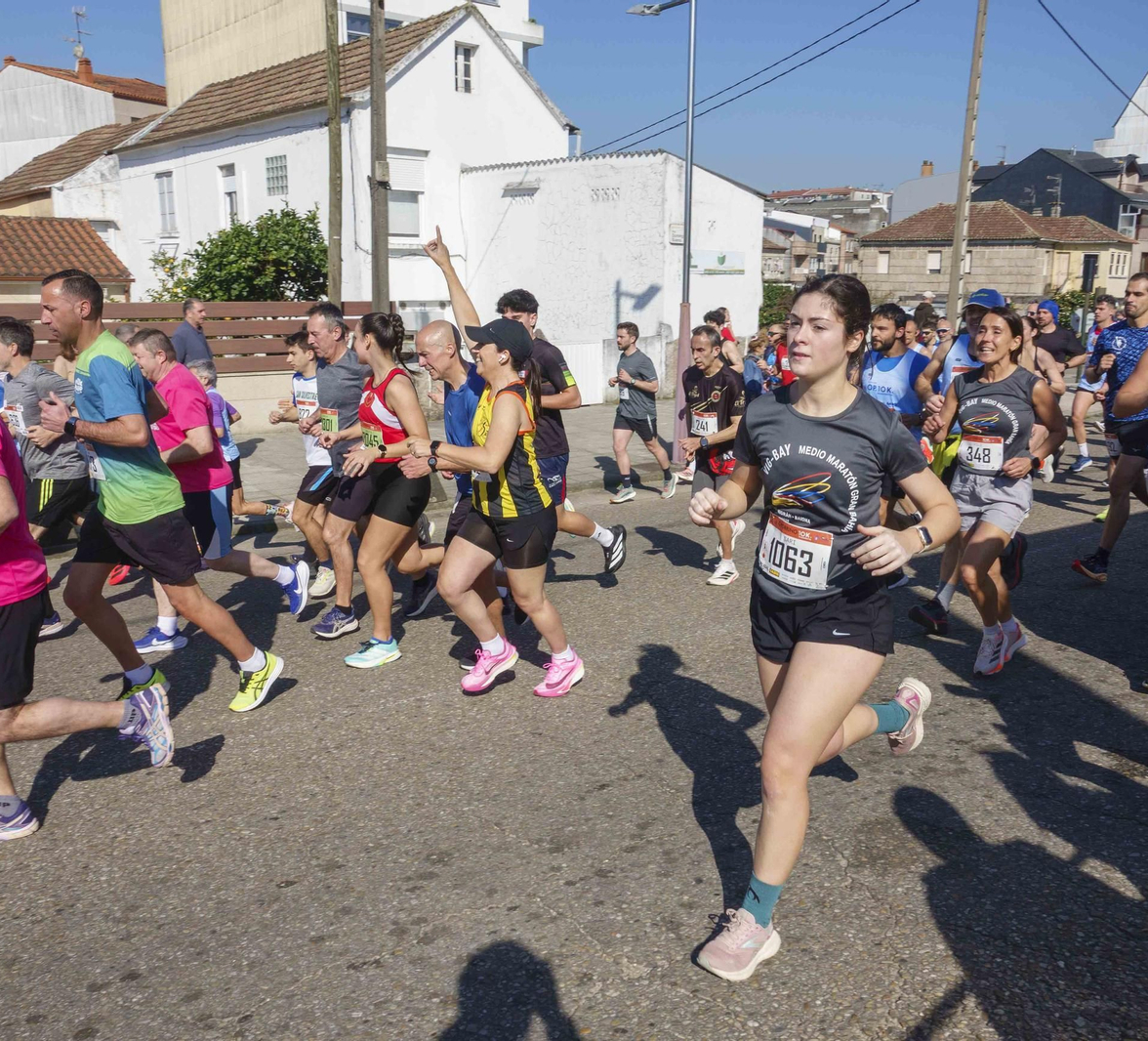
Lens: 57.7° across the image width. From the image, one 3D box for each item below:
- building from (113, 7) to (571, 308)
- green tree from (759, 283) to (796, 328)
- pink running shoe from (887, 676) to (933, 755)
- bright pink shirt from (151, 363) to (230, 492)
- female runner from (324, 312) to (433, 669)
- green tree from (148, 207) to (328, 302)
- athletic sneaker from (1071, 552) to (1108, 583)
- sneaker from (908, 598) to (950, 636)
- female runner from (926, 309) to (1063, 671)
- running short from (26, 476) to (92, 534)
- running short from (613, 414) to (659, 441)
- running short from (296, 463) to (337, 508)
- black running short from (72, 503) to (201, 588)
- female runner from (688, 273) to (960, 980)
[{"bbox_3d":[-5.802,-7.557,25.236,10.824,7.332,6.348,12,17,42],"label":"building"},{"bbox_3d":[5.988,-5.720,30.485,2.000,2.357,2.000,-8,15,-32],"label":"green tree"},{"bbox_3d":[0.915,0.531,2.832,0.100,0.260,0.115,23,17,38],"label":"pink running shoe"},{"bbox_3d":[-1.884,-0.452,5.077,0.430,0.660,0.500,-9,14,-13],"label":"bright pink shirt"},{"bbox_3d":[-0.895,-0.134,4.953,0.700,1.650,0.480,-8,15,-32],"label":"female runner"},{"bbox_3d":[-4.811,-2.908,15.237,2.300,3.128,2.400,-8,15,-32],"label":"green tree"},{"bbox_3d":[2.942,0.271,5.940,0.285,0.125,0.105,18,-1,-40],"label":"athletic sneaker"},{"bbox_3d":[1.736,0.466,5.096,0.285,0.120,0.105,17,1,-32],"label":"sneaker"},{"bbox_3d":[1.782,-0.139,4.400,0.550,1.570,0.520,-11,17,-40],"label":"female runner"},{"bbox_3d":[-2.721,-0.103,5.519,0.420,0.370,0.380,-3,12,-12],"label":"running short"},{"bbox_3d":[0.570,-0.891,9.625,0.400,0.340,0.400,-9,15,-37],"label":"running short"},{"bbox_3d":[-1.543,-0.239,6.375,0.360,0.370,0.370,-8,15,-32],"label":"running short"},{"bbox_3d":[-1.738,0.058,4.146,0.440,0.390,0.400,-8,15,-32],"label":"black running short"},{"bbox_3d":[0.596,0.244,2.505,0.820,1.630,0.560,-11,16,-43],"label":"female runner"}]

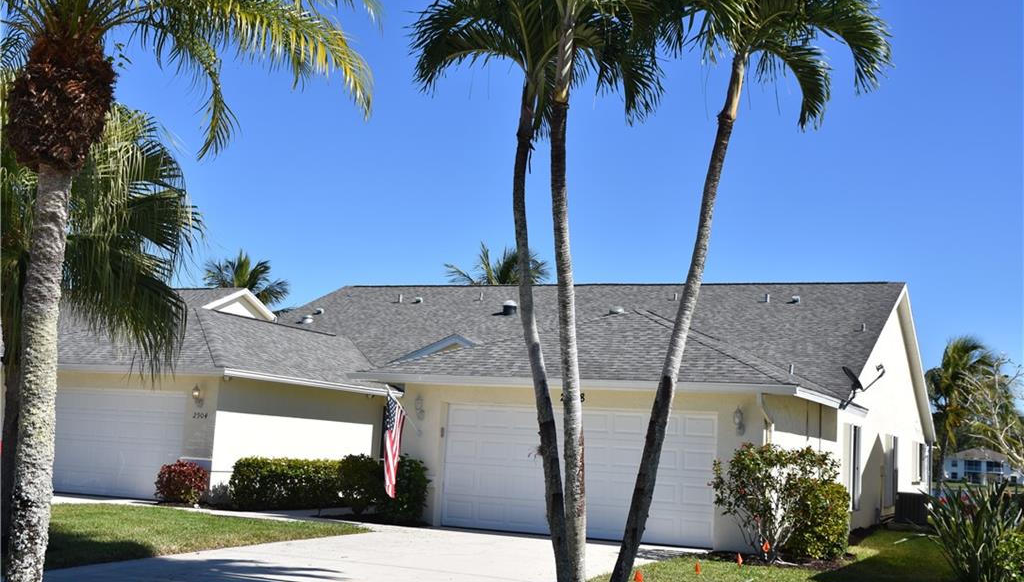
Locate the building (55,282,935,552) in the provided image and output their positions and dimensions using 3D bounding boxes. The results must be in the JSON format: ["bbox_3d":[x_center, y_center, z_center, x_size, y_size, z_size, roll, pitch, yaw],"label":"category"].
[{"bbox_3d":[1.017,2.570,33.600,18.250,6.550,24.350,0,-8,24],"label":"building"}]

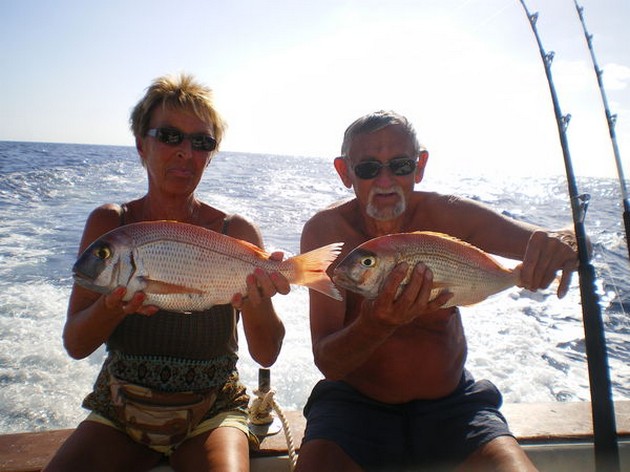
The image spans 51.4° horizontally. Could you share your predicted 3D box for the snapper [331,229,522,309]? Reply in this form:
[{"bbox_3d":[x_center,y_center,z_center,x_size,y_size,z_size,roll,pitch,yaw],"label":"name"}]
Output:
[{"bbox_3d":[0.215,0.057,1.120,0.365,0.130,0.058,0,7,-9],"label":"snapper"}]

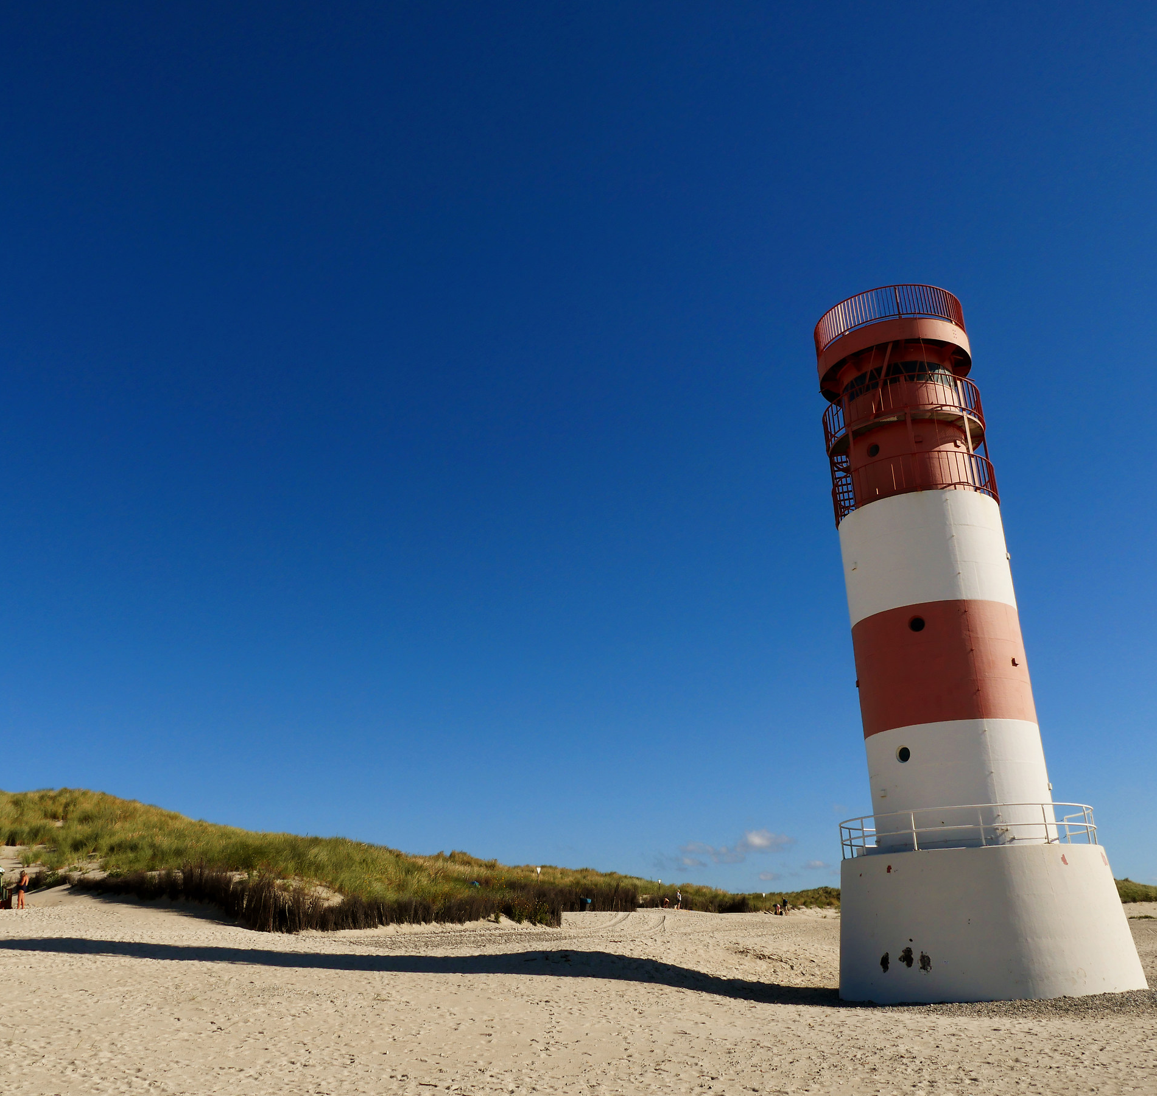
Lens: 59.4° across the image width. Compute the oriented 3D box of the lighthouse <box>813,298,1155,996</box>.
[{"bbox_3d":[9.085,1.900,26.190,6.530,17.700,6.530,-9,-22,18],"label":"lighthouse"}]

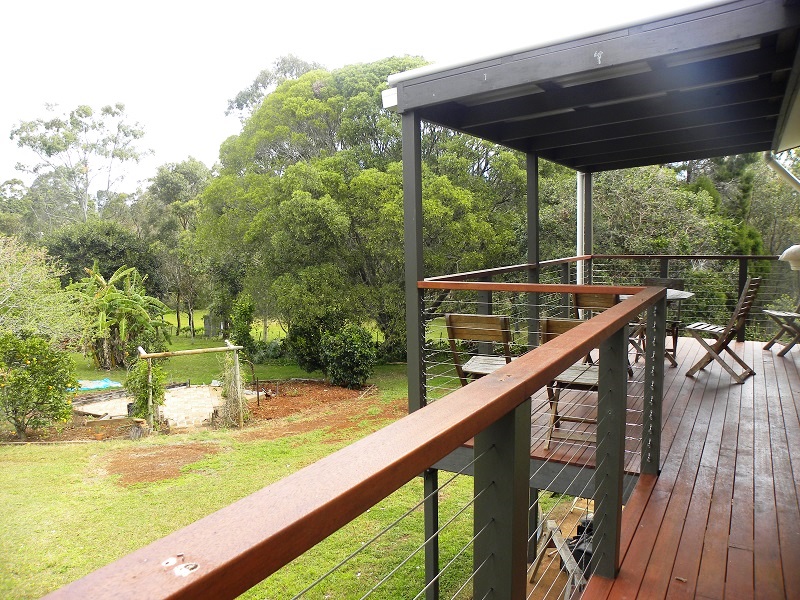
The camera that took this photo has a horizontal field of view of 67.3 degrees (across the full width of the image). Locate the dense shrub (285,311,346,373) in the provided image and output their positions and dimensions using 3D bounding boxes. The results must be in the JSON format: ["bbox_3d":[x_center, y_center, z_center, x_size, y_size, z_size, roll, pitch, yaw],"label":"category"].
[{"bbox_3d":[-2.988,1.592,21.500,2.200,2.300,2.100,-2,6,-8],"label":"dense shrub"}]

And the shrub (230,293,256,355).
[{"bbox_3d":[-6.902,1.080,26.500,1.200,2.750,1.150,-3,6,-15],"label":"shrub"}]

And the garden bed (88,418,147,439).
[{"bbox_3d":[-6.363,2.837,13.519,1.280,0.250,0.700,-3,6,-18],"label":"garden bed"}]

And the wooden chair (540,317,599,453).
[{"bbox_3d":[1.195,0.496,3.789,0.450,0.860,0.550,2,6,25],"label":"wooden chair"}]

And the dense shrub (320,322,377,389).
[{"bbox_3d":[-1.714,1.847,20.000,1.850,2.150,1.800,-2,6,-5],"label":"dense shrub"}]

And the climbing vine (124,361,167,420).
[{"bbox_3d":[-6.226,2.214,14.700,0.980,1.550,0.880,-4,6,-23],"label":"climbing vine"}]

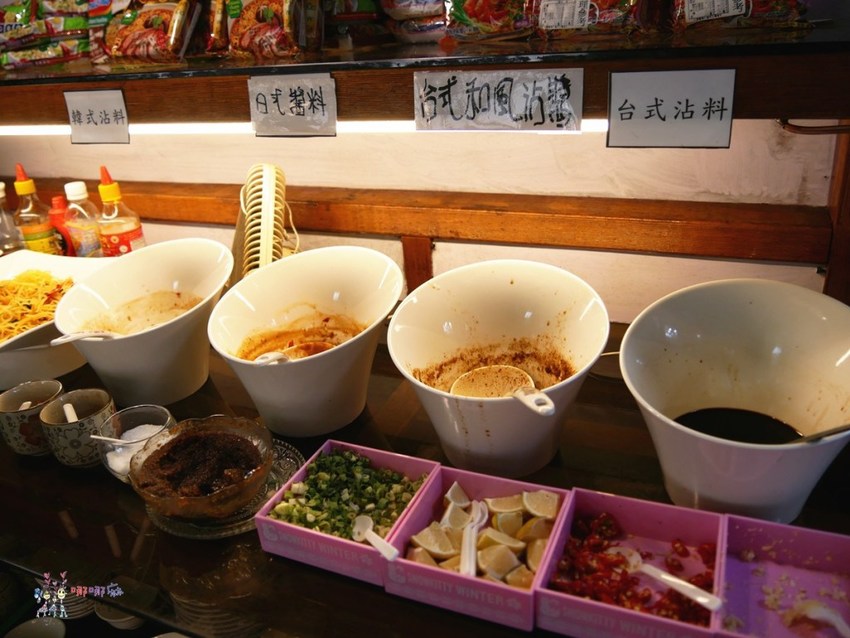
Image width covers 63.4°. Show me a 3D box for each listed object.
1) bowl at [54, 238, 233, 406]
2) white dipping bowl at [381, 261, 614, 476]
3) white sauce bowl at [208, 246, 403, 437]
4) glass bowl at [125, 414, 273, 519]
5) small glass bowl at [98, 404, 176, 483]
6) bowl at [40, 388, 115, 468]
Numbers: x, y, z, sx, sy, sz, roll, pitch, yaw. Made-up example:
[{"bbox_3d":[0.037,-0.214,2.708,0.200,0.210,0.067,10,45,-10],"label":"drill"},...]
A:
[{"bbox_3d":[-0.371,0.009,0.954,0.236,0.176,0.240,8,27,26],"label":"bowl"},{"bbox_3d":[0.083,0.058,0.769,0.236,0.176,0.240,1,25,12],"label":"white dipping bowl"},{"bbox_3d":[-0.140,0.031,0.866,0.236,0.176,0.240,-4,24,2],"label":"white sauce bowl"},{"bbox_3d":[-0.235,0.163,0.742,0.148,0.044,0.148,-4,24,2],"label":"glass bowl"},{"bbox_3d":[-0.320,0.146,0.781,0.081,0.064,0.081,-4,24,2],"label":"small glass bowl"},{"bbox_3d":[-0.408,0.133,0.825,0.079,0.064,0.079,-18,28,-27],"label":"bowl"}]

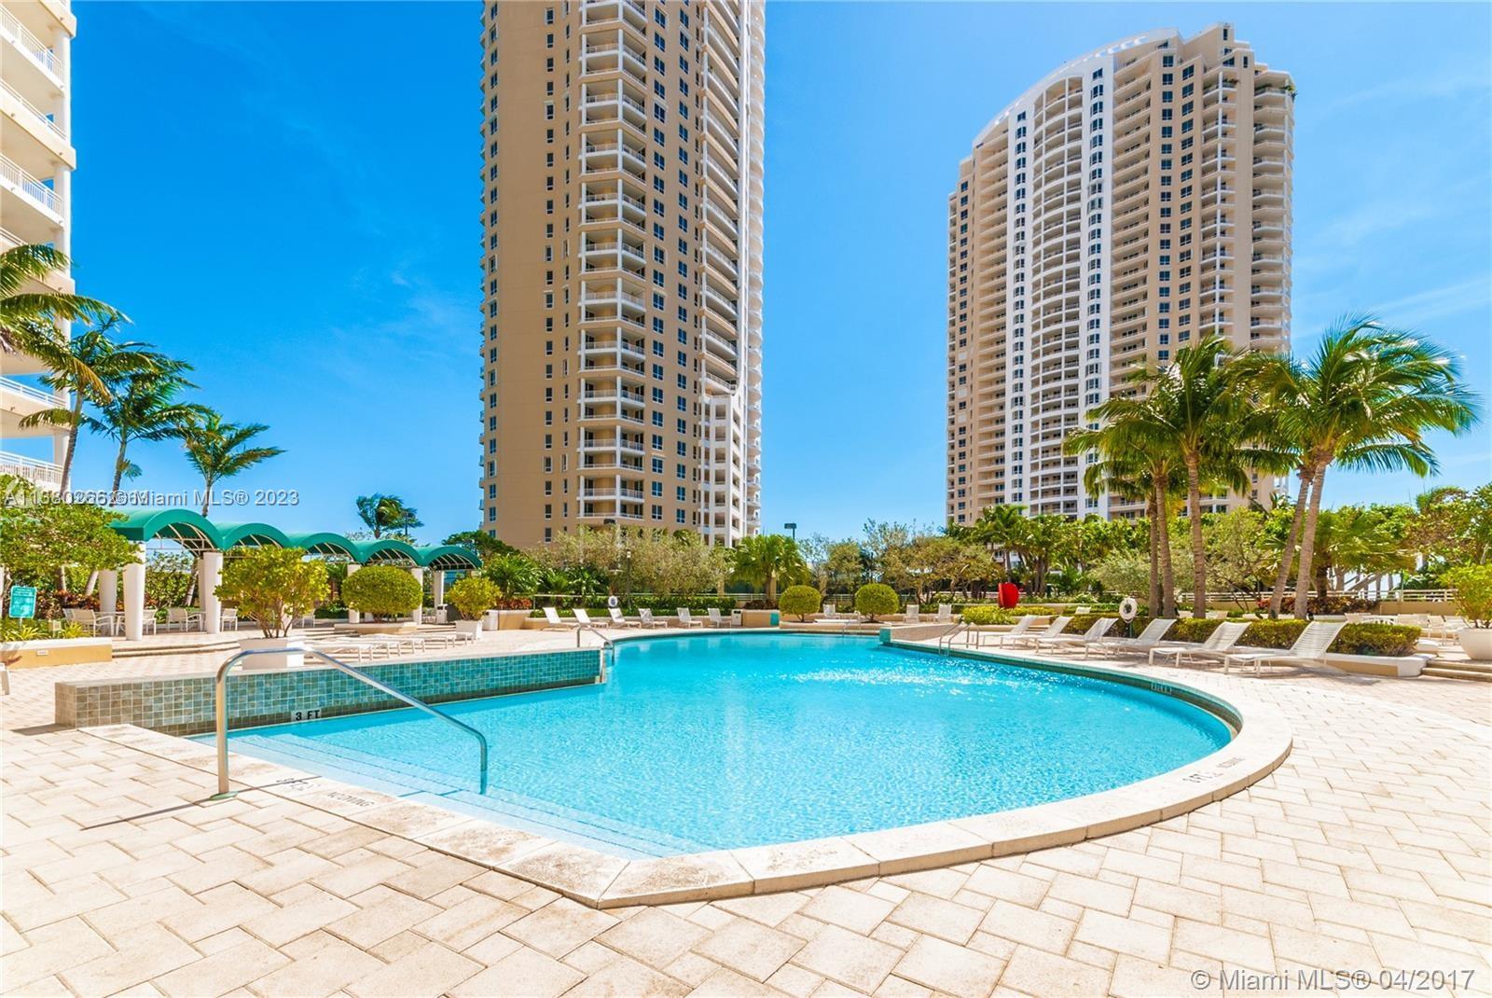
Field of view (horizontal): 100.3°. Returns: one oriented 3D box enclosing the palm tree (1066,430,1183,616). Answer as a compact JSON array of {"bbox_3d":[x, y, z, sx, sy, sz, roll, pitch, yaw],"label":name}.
[{"bbox_3d":[12.000,0.930,19.100,4.000,6.100,4.000,-3,-7,32],"label":"palm tree"}]

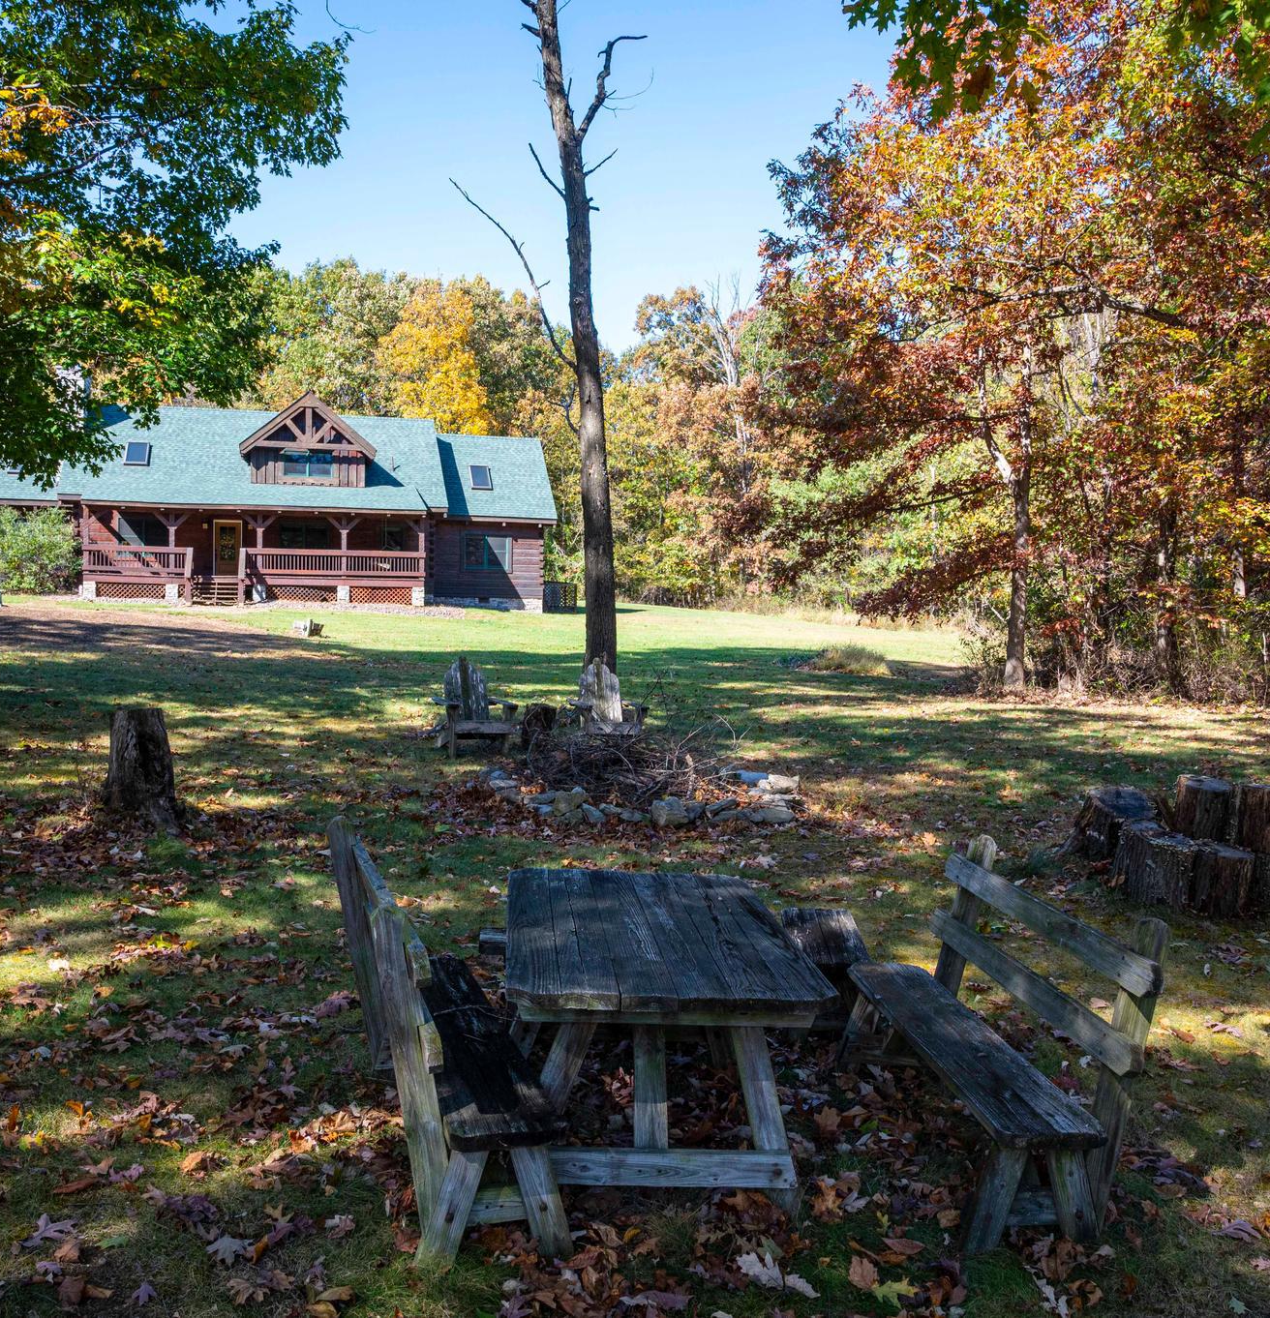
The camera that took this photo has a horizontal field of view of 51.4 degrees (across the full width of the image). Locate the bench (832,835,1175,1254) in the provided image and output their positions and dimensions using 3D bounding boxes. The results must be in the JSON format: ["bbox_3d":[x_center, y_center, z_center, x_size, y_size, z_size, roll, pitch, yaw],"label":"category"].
[{"bbox_3d":[1.165,1.182,4.554,0.590,0.950,1.730,1,2,-5],"label":"bench"}]

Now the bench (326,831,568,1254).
[{"bbox_3d":[-0.627,1.079,4.151,0.545,0.921,1.720,1,1,-16],"label":"bench"}]

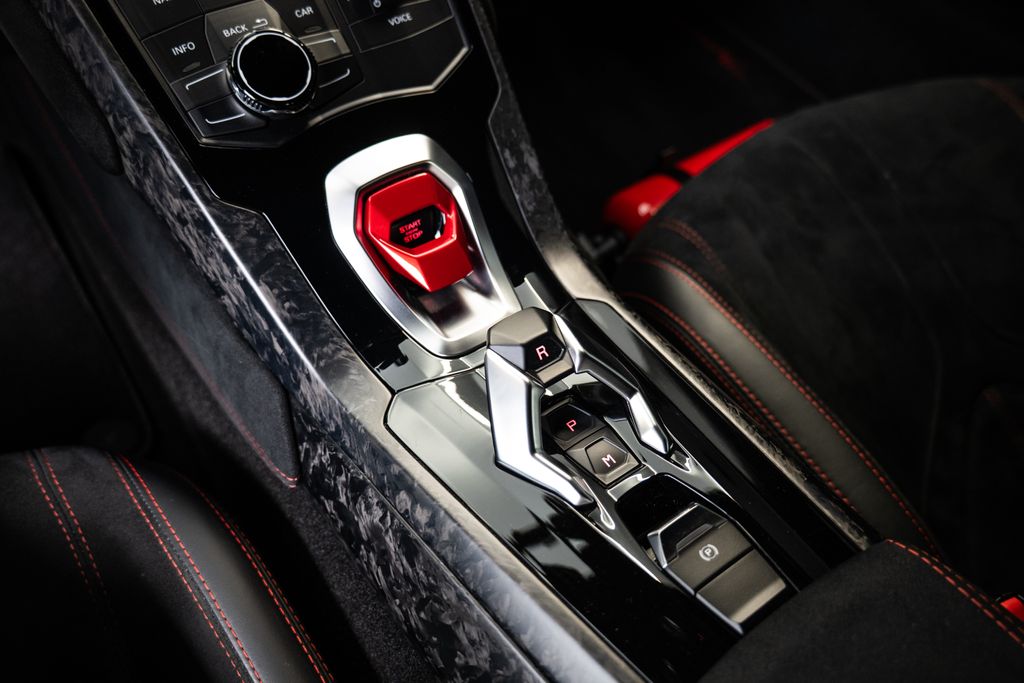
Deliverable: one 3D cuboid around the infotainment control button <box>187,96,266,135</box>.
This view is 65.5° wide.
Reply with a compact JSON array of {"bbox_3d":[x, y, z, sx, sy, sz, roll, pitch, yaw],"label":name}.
[{"bbox_3d":[-0.149,-0.118,0.419,0.034,0.021,0.006,-27,0,-20],"label":"infotainment control button"}]

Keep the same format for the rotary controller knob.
[{"bbox_3d":[-0.125,-0.141,0.420,0.043,0.043,0.018,-27,0,-20],"label":"rotary controller knob"}]

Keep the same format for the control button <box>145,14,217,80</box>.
[{"bbox_3d":[-0.171,-0.151,0.418,0.034,0.029,0.006,-27,0,-20],"label":"control button"}]

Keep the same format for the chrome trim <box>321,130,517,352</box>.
[{"bbox_3d":[-0.046,-0.053,0.434,0.086,0.022,0.119,-27,81,-20],"label":"chrome trim"}]

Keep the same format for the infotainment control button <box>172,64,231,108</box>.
[{"bbox_3d":[-0.160,-0.133,0.419,0.030,0.018,0.006,-27,0,-20],"label":"infotainment control button"}]

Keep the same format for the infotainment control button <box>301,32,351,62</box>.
[{"bbox_3d":[-0.106,-0.161,0.441,0.029,0.018,0.006,-27,0,-20],"label":"infotainment control button"}]

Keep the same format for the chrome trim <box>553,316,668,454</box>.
[{"bbox_3d":[0.046,0.019,0.367,0.025,0.018,0.084,-27,68,-20],"label":"chrome trim"}]

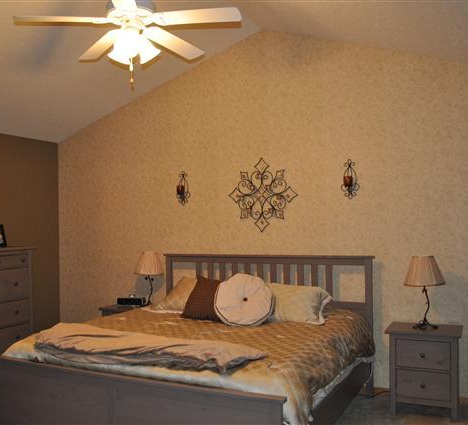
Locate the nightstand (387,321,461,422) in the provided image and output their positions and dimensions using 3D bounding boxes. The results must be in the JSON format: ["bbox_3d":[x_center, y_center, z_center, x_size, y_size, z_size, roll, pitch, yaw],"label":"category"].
[{"bbox_3d":[1.485,1.220,3.733,0.532,0.640,0.374,-2,-2,27],"label":"nightstand"}]

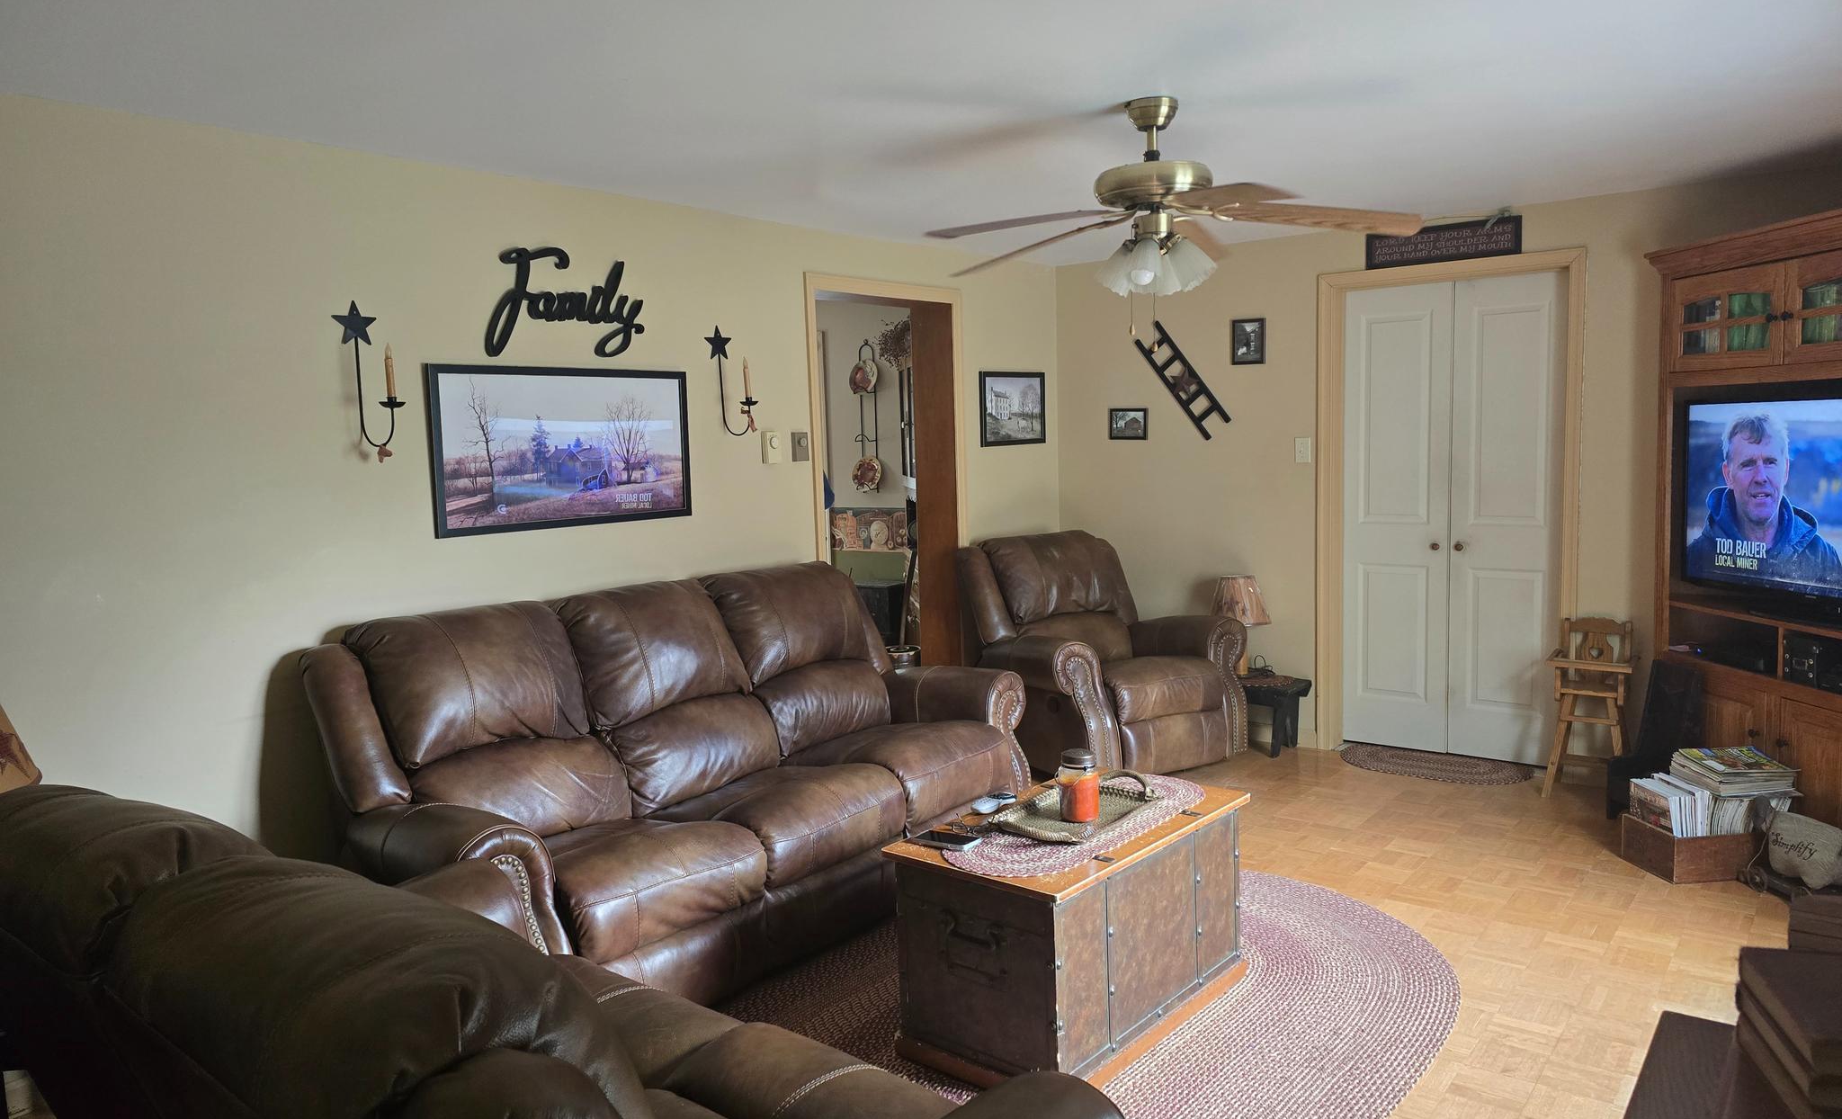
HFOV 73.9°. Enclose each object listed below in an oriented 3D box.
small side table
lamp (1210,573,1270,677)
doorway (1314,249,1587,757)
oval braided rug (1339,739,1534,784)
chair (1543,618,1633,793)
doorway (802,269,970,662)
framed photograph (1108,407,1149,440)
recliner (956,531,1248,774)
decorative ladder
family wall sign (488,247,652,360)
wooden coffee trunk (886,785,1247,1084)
[{"bbox_3d":[1.508,0.704,5.617,0.500,0.320,0.220,3,8,38],"label":"small side table"},{"bbox_3d":[1.471,0.304,5.626,0.280,0.475,0.280,3,7,38],"label":"lamp"},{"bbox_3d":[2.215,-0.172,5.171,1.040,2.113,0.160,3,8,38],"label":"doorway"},{"bbox_3d":[2.194,0.888,5.267,0.800,0.012,0.480,3,7,38],"label":"oval braided rug"},{"bbox_3d":[2.589,0.577,4.701,0.310,0.700,0.270,3,8,38],"label":"chair"},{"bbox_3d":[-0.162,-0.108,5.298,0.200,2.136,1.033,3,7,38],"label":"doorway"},{"bbox_3d":[1.018,-0.658,5.965,0.212,0.152,0.020,3,8,38],"label":"framed photograph"},{"bbox_3d":[0.792,0.402,5.529,1.060,1.015,0.930,-5,7,-31],"label":"recliner"},{"bbox_3d":[1.230,-0.846,5.765,0.030,0.605,0.150,-9,-27,-51],"label":"decorative ladder"},{"bbox_3d":[-1.113,-0.809,3.884,0.020,0.345,0.612,3,7,38],"label":"family wall sign"},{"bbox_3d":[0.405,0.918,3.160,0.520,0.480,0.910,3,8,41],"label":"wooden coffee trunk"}]

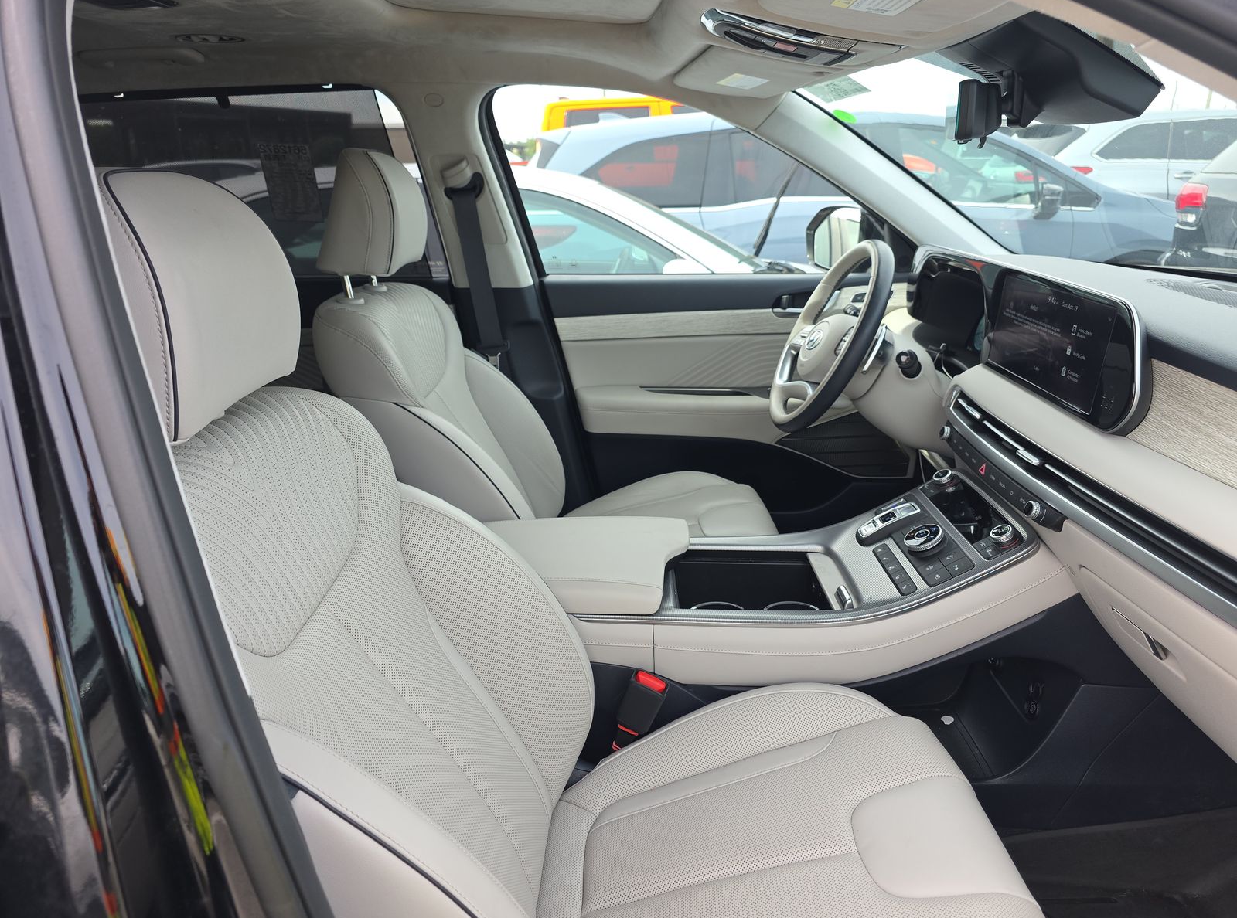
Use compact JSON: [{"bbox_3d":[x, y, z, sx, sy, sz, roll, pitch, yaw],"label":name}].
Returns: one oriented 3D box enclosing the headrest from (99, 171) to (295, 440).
[{"bbox_3d":[-0.370,-0.136,0.679,0.130,0.200,0.265,-3,19,3],"label":"headrest"}]

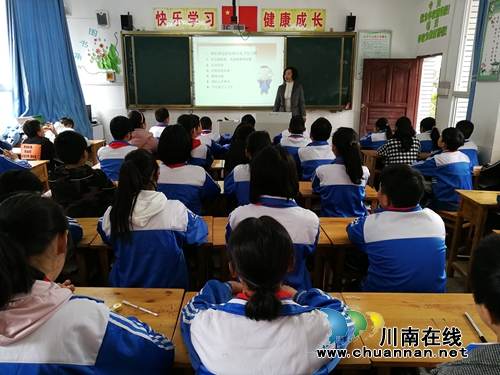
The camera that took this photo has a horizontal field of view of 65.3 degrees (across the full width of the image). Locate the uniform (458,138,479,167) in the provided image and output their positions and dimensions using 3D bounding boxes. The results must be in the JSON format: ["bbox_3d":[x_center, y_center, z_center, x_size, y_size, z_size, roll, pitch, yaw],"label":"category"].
[{"bbox_3d":[2.211,-0.245,4.196,0.430,0.560,0.370,-2,14,-9],"label":"uniform"}]

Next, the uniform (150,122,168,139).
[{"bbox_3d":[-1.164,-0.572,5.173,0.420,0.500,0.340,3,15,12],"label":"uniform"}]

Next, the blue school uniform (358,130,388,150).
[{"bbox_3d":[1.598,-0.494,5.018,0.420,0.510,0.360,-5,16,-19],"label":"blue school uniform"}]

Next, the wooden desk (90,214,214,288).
[{"bbox_3d":[-0.491,0.588,2.228,0.605,0.740,0.415,0,15,0],"label":"wooden desk"}]

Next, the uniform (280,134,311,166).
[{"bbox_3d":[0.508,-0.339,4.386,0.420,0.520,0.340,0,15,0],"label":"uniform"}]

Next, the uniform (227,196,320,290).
[{"bbox_3d":[0.115,0.316,1.927,0.430,0.580,0.380,0,14,-1],"label":"uniform"}]

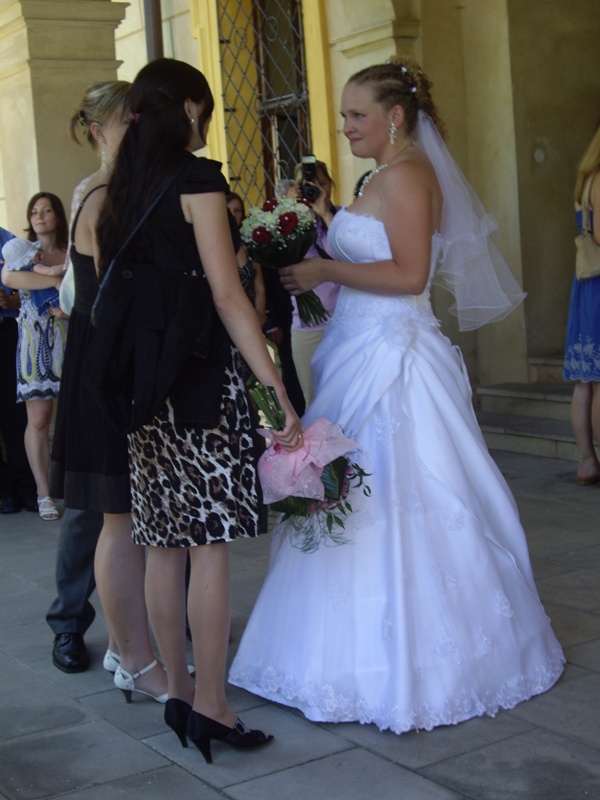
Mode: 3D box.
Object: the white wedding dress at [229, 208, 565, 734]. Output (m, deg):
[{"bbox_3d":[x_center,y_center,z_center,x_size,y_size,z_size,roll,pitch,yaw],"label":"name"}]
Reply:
[{"bbox_3d":[0.238,0.139,3.572,0.980,1.342,0.920,-4,6,-6],"label":"white wedding dress"}]

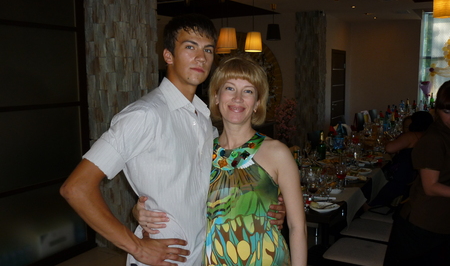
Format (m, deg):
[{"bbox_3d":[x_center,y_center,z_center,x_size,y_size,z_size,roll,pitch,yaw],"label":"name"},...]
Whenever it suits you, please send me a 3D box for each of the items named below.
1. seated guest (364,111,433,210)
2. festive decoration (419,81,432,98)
[{"bbox_3d":[1.660,0.436,4.096,0.720,1.260,0.520,4,9,30],"label":"seated guest"},{"bbox_3d":[4.064,-0.878,8.700,0.280,0.360,0.280,4,9,30],"label":"festive decoration"}]

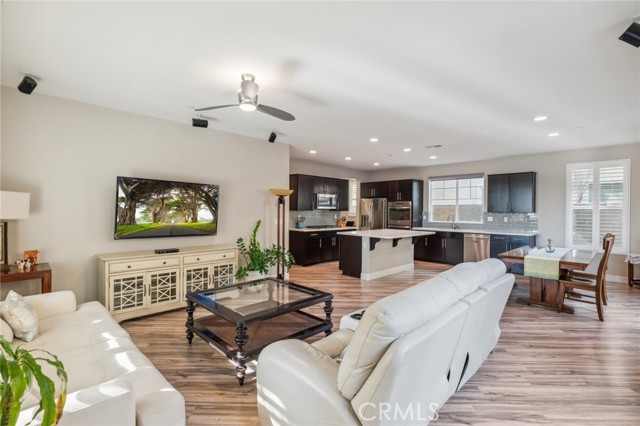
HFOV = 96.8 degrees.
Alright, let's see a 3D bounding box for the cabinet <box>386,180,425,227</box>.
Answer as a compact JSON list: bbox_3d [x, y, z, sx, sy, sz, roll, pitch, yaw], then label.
[{"bbox_3d":[2.585,0.183,8.647,0.630,2.290,0.840,0,1,-44],"label":"cabinet"}]

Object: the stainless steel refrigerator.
[{"bbox_3d":[1.953,0.429,9.497,0.820,1.780,0.910,0,1,-43],"label":"stainless steel refrigerator"}]

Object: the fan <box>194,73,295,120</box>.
[{"bbox_3d":[-0.635,-1.219,2.980,1.020,0.355,1.130,0,1,-44],"label":"fan"}]

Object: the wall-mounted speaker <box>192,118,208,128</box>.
[{"bbox_3d":[-1.715,-1.282,4.071,0.210,0.115,0.125,0,13,-43],"label":"wall-mounted speaker"}]

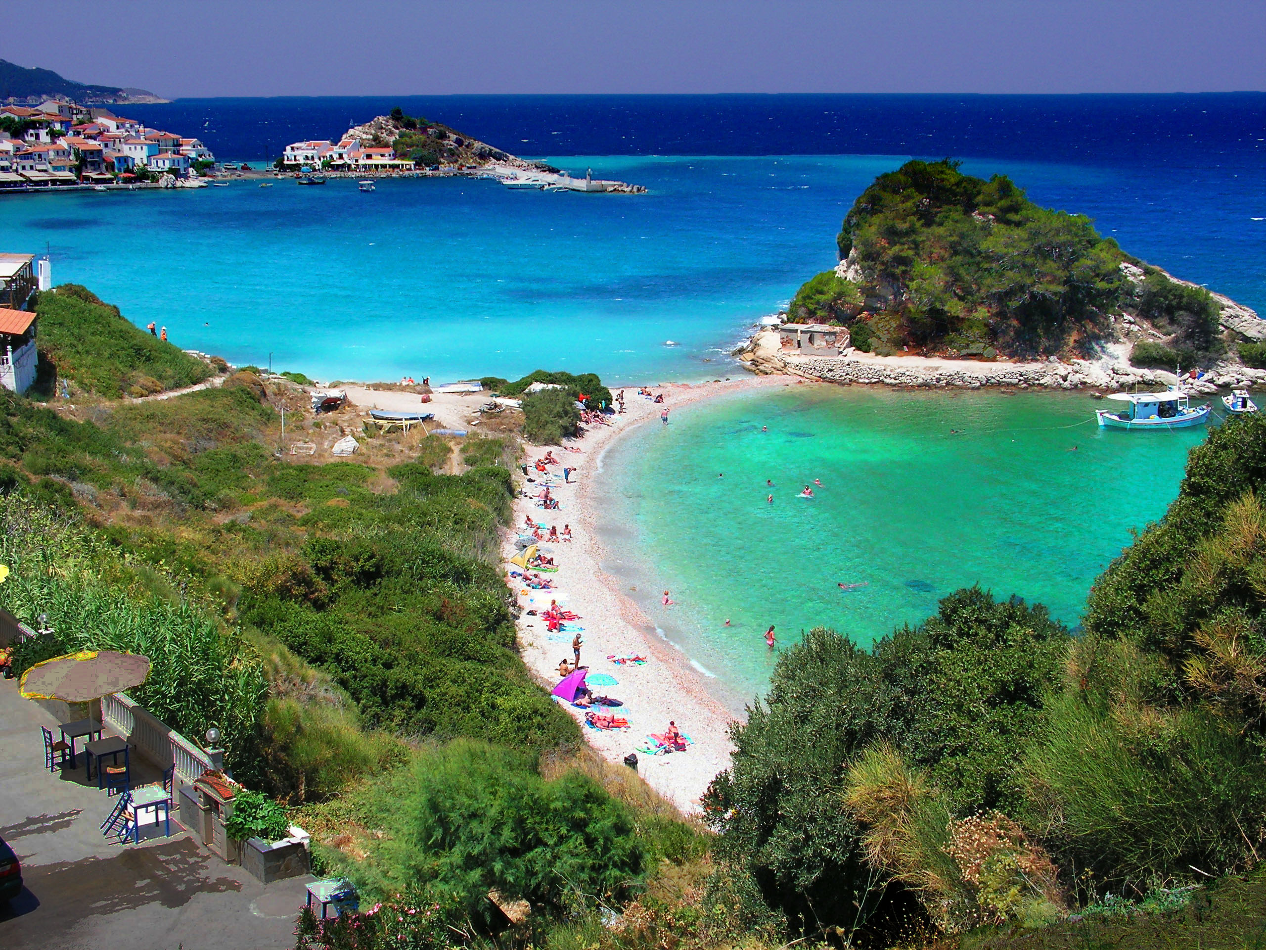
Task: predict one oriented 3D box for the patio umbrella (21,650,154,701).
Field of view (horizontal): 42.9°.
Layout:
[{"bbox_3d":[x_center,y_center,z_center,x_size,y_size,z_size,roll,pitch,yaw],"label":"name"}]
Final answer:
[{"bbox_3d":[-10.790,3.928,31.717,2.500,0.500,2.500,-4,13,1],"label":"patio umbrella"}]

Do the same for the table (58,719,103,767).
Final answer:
[{"bbox_3d":[-11.163,5.474,32.673,0.690,0.750,0.690,-12,18,-40],"label":"table"}]

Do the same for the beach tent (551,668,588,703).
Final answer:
[{"bbox_3d":[-2.880,9.506,73.825,1.400,1.170,1.700,5,15,22],"label":"beach tent"}]

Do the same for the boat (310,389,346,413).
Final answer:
[{"bbox_3d":[-25.334,-6.257,133.350,2.100,1.300,4.000,-6,15,-24],"label":"boat"}]

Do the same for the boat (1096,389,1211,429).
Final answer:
[{"bbox_3d":[44.177,-5.556,136.198,9.300,3.200,3.100,-2,14,-8],"label":"boat"}]

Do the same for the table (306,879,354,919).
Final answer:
[{"bbox_3d":[-4.792,7.004,25.922,0.690,0.750,0.690,-9,16,-32],"label":"table"}]

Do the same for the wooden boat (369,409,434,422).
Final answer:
[{"bbox_3d":[-18.607,-4.624,129.537,5.200,0.850,1.700,4,14,16],"label":"wooden boat"}]

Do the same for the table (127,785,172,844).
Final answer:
[{"bbox_3d":[-8.862,6.222,29.399,0.690,0.750,0.690,-10,17,-37],"label":"table"}]

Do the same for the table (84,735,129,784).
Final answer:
[{"bbox_3d":[-10.311,5.691,31.716,0.690,0.750,0.690,-11,17,-37],"label":"table"}]

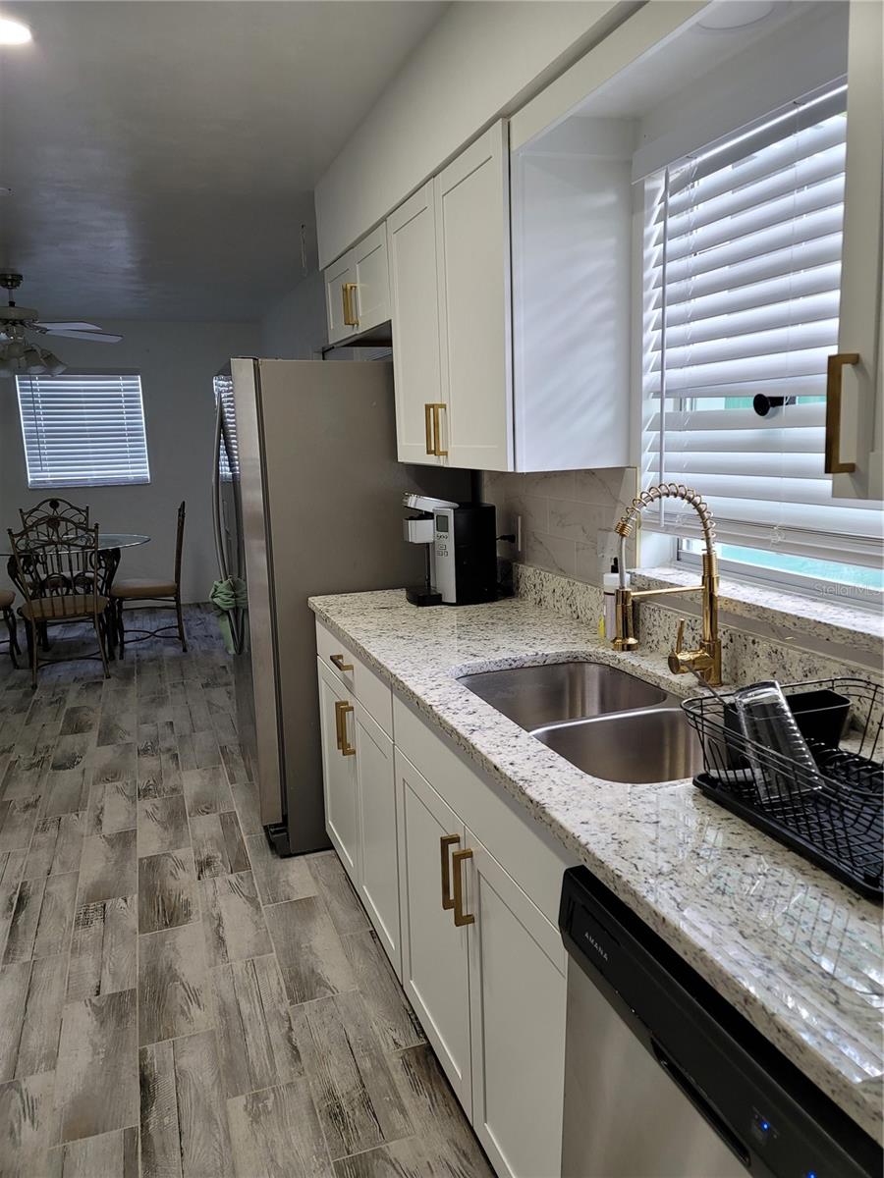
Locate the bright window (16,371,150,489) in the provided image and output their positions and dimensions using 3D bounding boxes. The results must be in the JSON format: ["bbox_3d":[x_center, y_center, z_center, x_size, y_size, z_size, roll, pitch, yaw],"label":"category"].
[{"bbox_3d":[-2.993,-1.337,7.132,0.940,0.940,0.060,-5,11,-19],"label":"bright window"}]

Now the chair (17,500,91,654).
[{"bbox_3d":[-2.853,-0.131,6.356,0.495,1.020,0.515,-6,11,-21],"label":"chair"}]

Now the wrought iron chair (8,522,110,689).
[{"bbox_3d":[-2.353,0.053,5.293,0.495,1.010,0.515,-6,11,-25],"label":"wrought iron chair"}]

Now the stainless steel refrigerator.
[{"bbox_3d":[-0.429,0.015,3.317,0.820,1.700,0.850,-5,11,-19],"label":"stainless steel refrigerator"}]

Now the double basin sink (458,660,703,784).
[{"bbox_3d":[0.316,0.348,1.673,0.425,0.225,0.765,-5,11,-19],"label":"double basin sink"}]

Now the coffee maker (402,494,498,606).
[{"bbox_3d":[0.021,-0.136,2.711,0.305,0.342,0.240,-5,11,-19],"label":"coffee maker"}]

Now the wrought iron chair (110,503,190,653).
[{"bbox_3d":[-2.033,-0.084,5.967,0.515,1.020,0.495,-5,11,-19],"label":"wrought iron chair"}]

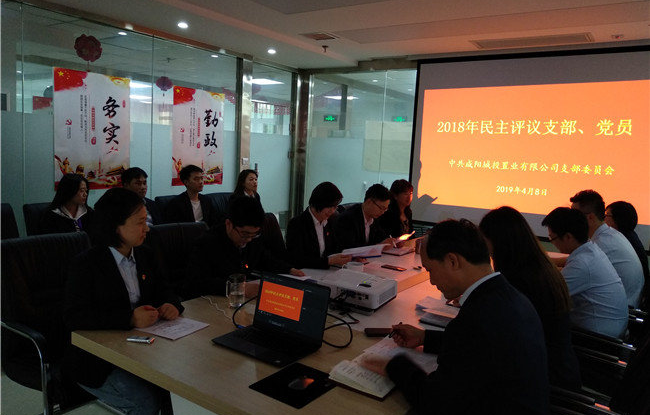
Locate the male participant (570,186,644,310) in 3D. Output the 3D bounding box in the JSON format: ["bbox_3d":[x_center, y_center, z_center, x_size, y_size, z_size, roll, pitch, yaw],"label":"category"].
[{"bbox_3d":[1.742,0.552,3.244,0.800,1.290,0.520,8,8,36],"label":"male participant"}]

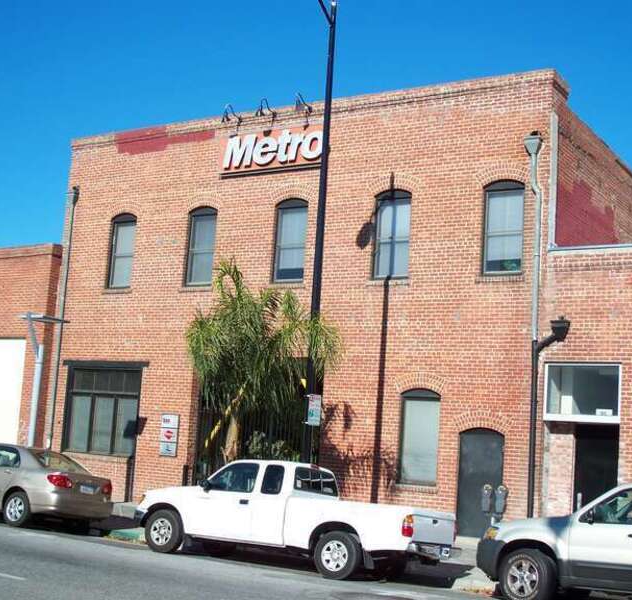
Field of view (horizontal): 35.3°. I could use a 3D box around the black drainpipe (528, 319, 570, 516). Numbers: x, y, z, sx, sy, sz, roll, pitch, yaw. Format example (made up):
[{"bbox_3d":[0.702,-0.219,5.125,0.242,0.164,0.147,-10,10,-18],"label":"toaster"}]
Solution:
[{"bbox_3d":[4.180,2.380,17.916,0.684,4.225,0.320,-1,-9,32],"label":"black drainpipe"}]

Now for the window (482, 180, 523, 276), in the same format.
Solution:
[{"bbox_3d":[3.680,-1.420,19.421,0.825,1.883,0.150,-1,-9,32],"label":"window"}]

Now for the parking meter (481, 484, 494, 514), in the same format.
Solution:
[{"bbox_3d":[2.548,2.946,14.744,0.160,0.468,0.130,-1,-9,32],"label":"parking meter"}]

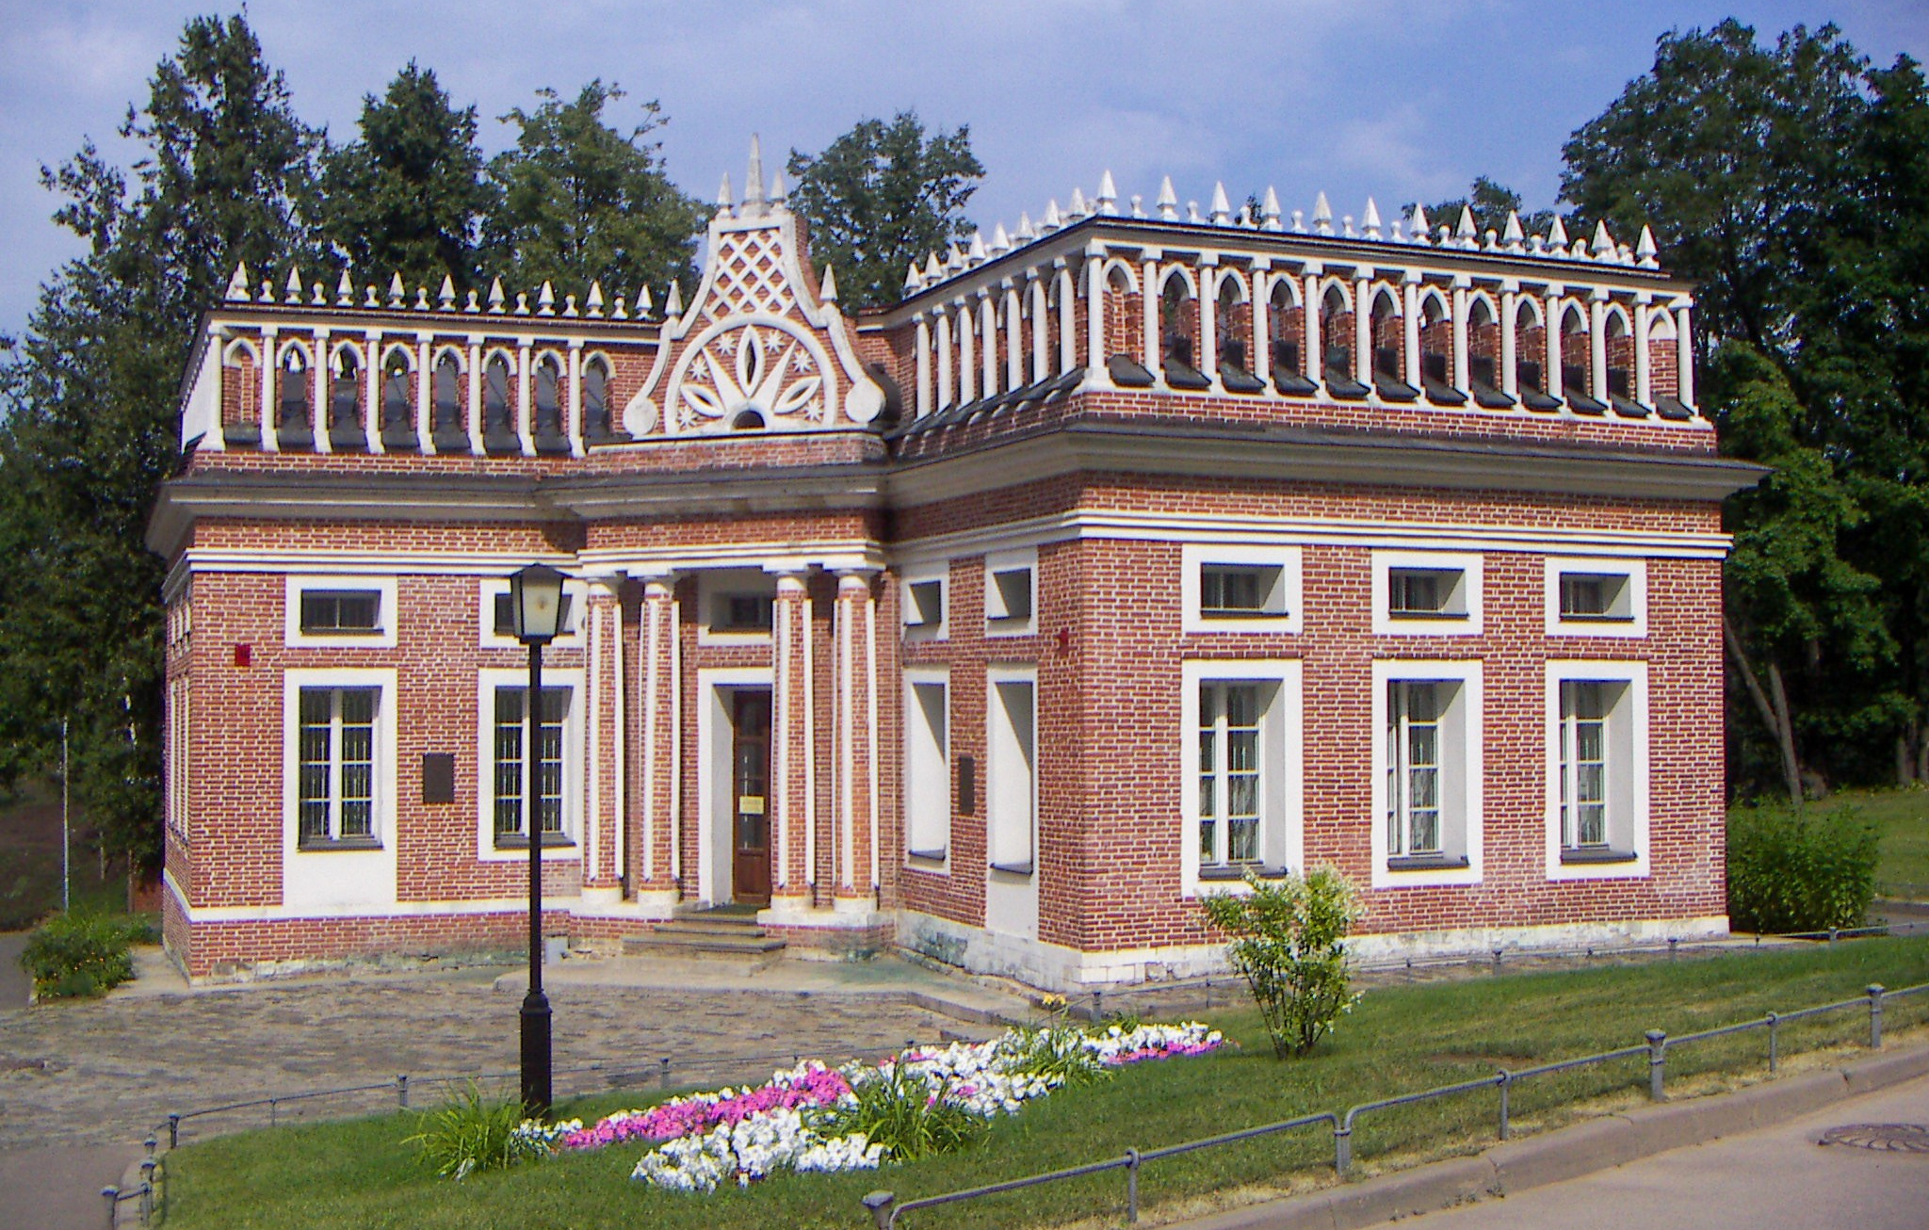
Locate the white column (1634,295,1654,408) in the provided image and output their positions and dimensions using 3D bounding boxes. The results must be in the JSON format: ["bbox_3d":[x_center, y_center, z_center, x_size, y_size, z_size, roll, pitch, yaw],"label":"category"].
[{"bbox_3d":[8.376,-3.242,27.470,0.200,1.458,0.200,1,-2,-24],"label":"white column"}]

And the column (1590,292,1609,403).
[{"bbox_3d":[7.932,-3.342,27.870,0.170,1.367,0.170,1,-2,-23],"label":"column"}]

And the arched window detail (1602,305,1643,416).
[{"bbox_3d":[8.280,-3.211,28.024,0.480,1.320,0.220,1,-3,-22],"label":"arched window detail"}]

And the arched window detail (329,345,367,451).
[{"bbox_3d":[-8.438,-2.990,30.547,0.496,1.524,0.305,1,-2,-23],"label":"arched window detail"}]

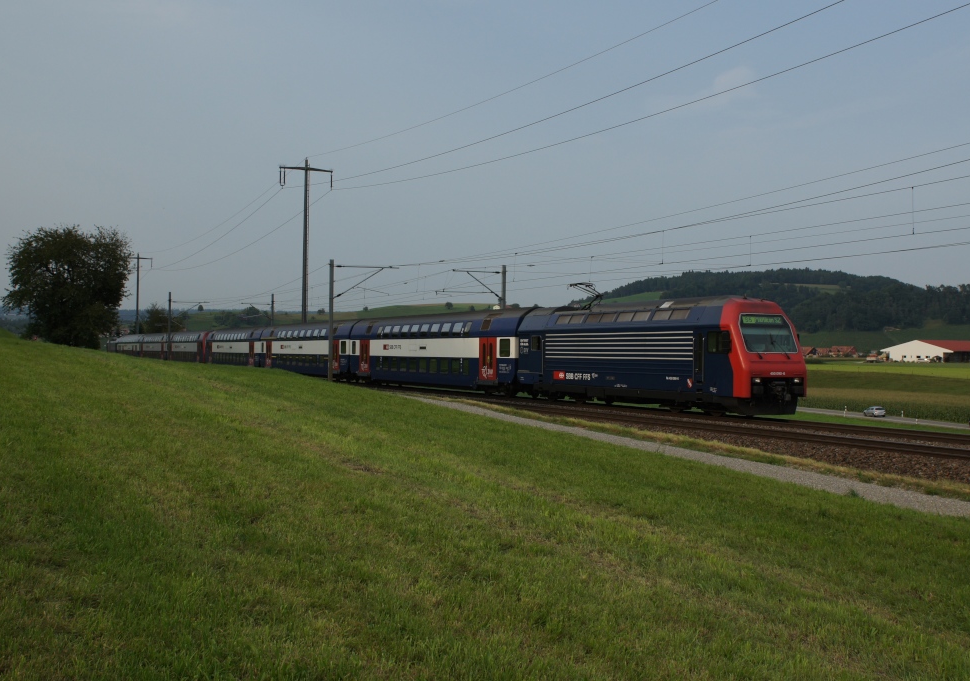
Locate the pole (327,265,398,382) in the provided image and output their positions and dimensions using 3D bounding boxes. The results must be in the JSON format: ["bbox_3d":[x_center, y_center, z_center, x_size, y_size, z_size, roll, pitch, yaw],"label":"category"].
[{"bbox_3d":[-7.300,-0.950,66.900,4.400,7.600,0.400,1,-1,-25],"label":"pole"}]

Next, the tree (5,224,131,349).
[{"bbox_3d":[-31.600,-4.000,84.000,9.300,9.600,9.000,1,-1,-20],"label":"tree"}]

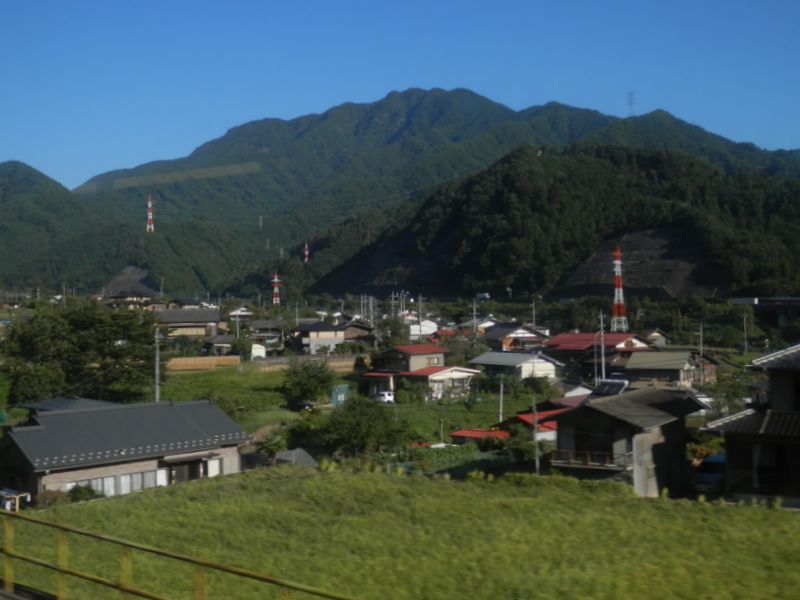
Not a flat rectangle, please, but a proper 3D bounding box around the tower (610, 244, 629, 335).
[{"bbox_3d":[120.500,-1.000,472.000,9.600,53.000,9.600,-1,0,-40],"label":"tower"}]

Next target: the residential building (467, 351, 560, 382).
[{"bbox_3d":[19.400,11.200,143.500,10.300,4.900,11.300,-1,0,-40],"label":"residential building"}]

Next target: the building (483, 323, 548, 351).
[{"bbox_3d":[23.600,9.000,176.000,12.200,8.400,8.800,-1,0,-38],"label":"building"}]

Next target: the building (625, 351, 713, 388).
[{"bbox_3d":[44.500,11.400,142.000,10.500,5.800,10.500,-1,0,-38],"label":"building"}]

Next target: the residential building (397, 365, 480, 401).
[{"bbox_3d":[6.000,11.600,122.500,10.200,4.300,6.500,-1,0,-43],"label":"residential building"}]

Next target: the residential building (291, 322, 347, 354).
[{"bbox_3d":[-19.200,8.900,202.000,10.300,7.700,6.500,-1,0,-43],"label":"residential building"}]

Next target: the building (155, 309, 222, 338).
[{"bbox_3d":[-54.500,6.900,222.000,15.000,9.200,9.500,-1,0,-18],"label":"building"}]

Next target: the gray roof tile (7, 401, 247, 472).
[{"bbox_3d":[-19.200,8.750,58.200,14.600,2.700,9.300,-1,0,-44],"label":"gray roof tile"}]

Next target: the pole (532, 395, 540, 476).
[{"bbox_3d":[10.100,10.200,63.000,0.220,6.700,0.220,-1,0,0],"label":"pole"}]

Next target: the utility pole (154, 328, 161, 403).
[{"bbox_3d":[-21.600,7.750,76.000,0.300,10.600,0.300,-1,0,0],"label":"utility pole"}]

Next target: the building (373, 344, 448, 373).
[{"bbox_3d":[2.000,10.100,125.000,8.400,7.200,7.000,-1,0,-43],"label":"building"}]

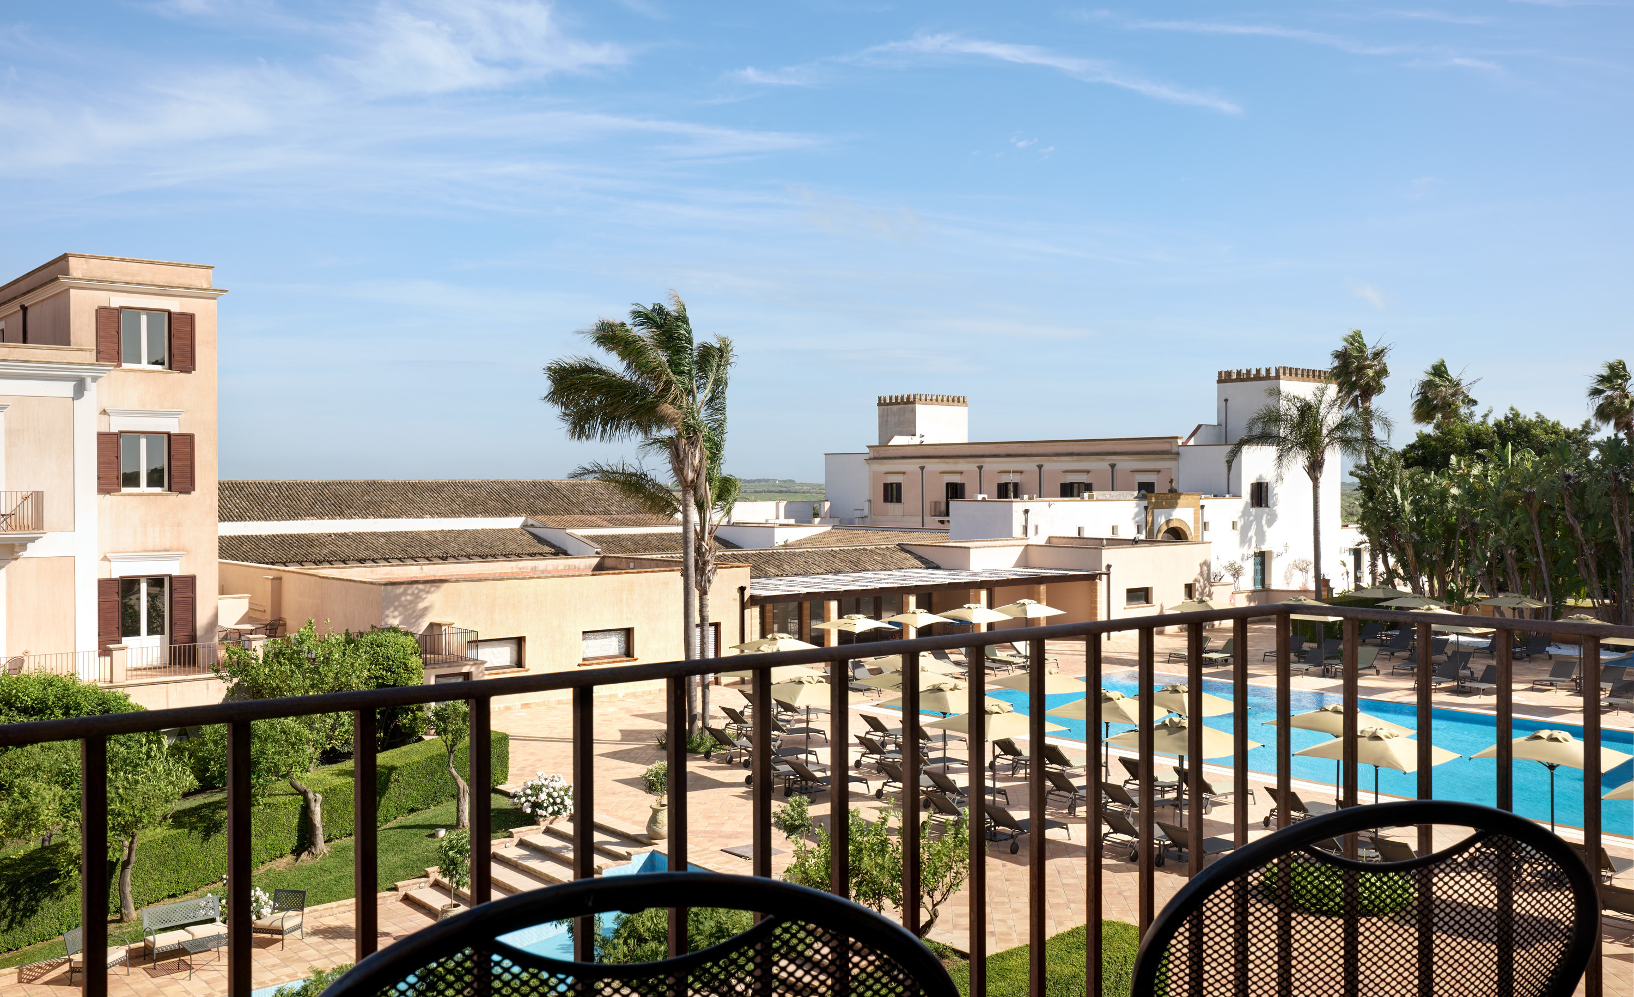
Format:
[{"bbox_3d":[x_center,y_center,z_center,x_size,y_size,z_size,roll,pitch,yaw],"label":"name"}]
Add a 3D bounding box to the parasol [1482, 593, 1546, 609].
[{"bbox_3d":[26.996,4.942,56.200,2.050,2.480,2.050,-1,0,-45],"label":"parasol"}]

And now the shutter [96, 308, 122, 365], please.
[{"bbox_3d":[-18.628,-4.246,38.200,0.600,1.560,0.050,0,0,-41],"label":"shutter"}]

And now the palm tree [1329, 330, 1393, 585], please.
[{"bbox_3d":[33.739,-2.533,90.000,4.000,15.700,4.000,0,0,20],"label":"palm tree"}]

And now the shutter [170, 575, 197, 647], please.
[{"bbox_3d":[-16.141,3.068,37.000,0.580,2.200,0.070,0,0,-39],"label":"shutter"}]

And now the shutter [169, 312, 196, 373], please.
[{"bbox_3d":[-16.141,-3.963,37.000,0.580,1.490,0.070,0,0,-39],"label":"shutter"}]

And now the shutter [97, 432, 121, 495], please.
[{"bbox_3d":[-18.618,-0.941,38.200,0.600,1.560,0.050,0,0,-41],"label":"shutter"}]

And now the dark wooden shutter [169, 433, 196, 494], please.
[{"bbox_3d":[-17.201,-0.963,39.400,0.600,1.560,0.050,0,0,-41],"label":"dark wooden shutter"}]

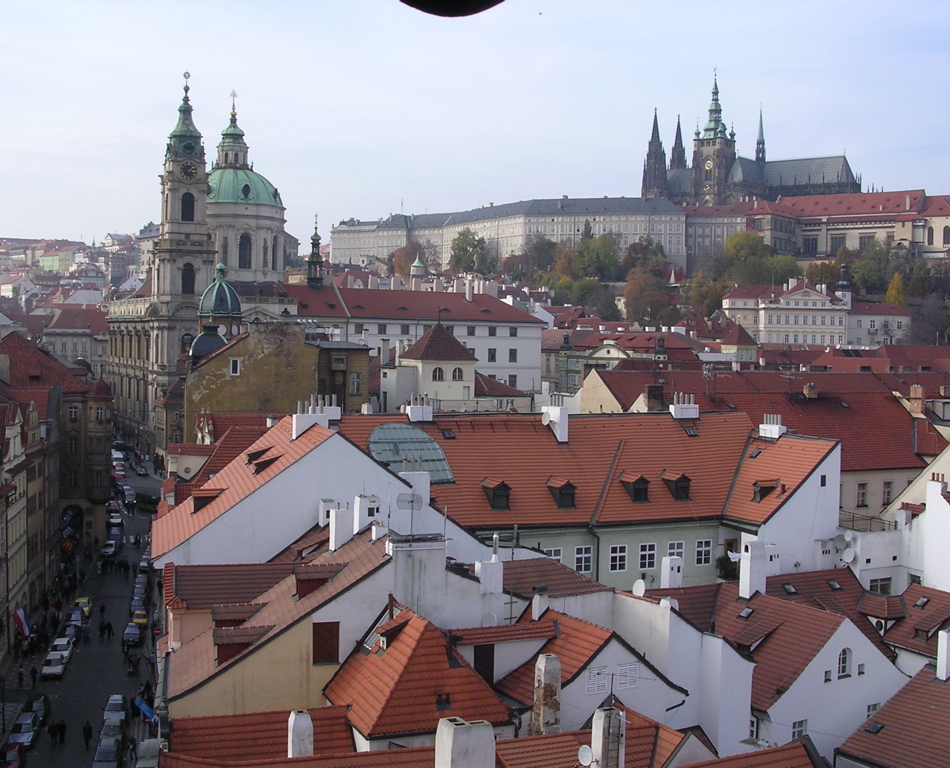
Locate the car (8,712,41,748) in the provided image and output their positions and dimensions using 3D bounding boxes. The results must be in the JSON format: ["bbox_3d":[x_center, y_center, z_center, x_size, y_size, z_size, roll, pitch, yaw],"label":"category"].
[{"bbox_3d":[-32.584,25.209,87.748,1.700,1.420,4.300,1,2,-13],"label":"car"}]

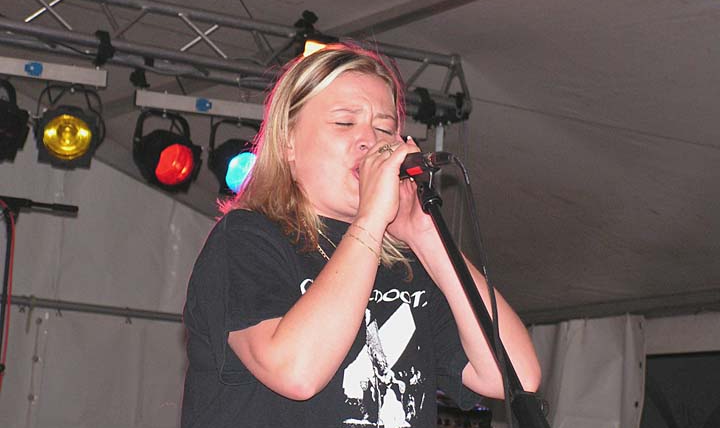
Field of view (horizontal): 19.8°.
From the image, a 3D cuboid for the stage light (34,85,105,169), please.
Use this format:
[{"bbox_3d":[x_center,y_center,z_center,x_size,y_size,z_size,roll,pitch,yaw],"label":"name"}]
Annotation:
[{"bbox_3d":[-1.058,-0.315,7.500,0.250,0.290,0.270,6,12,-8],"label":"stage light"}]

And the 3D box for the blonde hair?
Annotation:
[{"bbox_3d":[-0.061,-0.079,2.820,0.220,0.290,0.240,16,-19,-38],"label":"blonde hair"}]

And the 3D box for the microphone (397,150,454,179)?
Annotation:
[{"bbox_3d":[0.052,-0.065,2.697,0.050,0.050,0.180,14,-13,-33],"label":"microphone"}]

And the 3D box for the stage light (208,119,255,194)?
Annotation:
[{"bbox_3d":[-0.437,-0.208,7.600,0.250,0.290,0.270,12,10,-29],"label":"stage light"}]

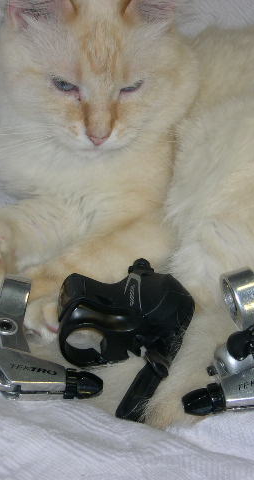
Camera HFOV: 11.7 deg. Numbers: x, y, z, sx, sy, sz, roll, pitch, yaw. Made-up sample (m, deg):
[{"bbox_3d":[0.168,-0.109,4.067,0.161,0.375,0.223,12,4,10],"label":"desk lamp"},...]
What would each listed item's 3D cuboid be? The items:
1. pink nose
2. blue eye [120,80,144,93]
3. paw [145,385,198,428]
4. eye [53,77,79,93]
[{"bbox_3d":[-0.017,-0.059,0.735,0.013,0.009,0.008,0,18,0],"label":"pink nose"},{"bbox_3d":[0.003,-0.093,0.752,0.016,0.009,0.009,0,18,0],"label":"blue eye"},{"bbox_3d":[0.024,0.093,0.695,0.030,0.023,0.036,14,44,15],"label":"paw"},{"bbox_3d":[-0.037,-0.094,0.752,0.017,0.010,0.009,0,18,0],"label":"eye"}]

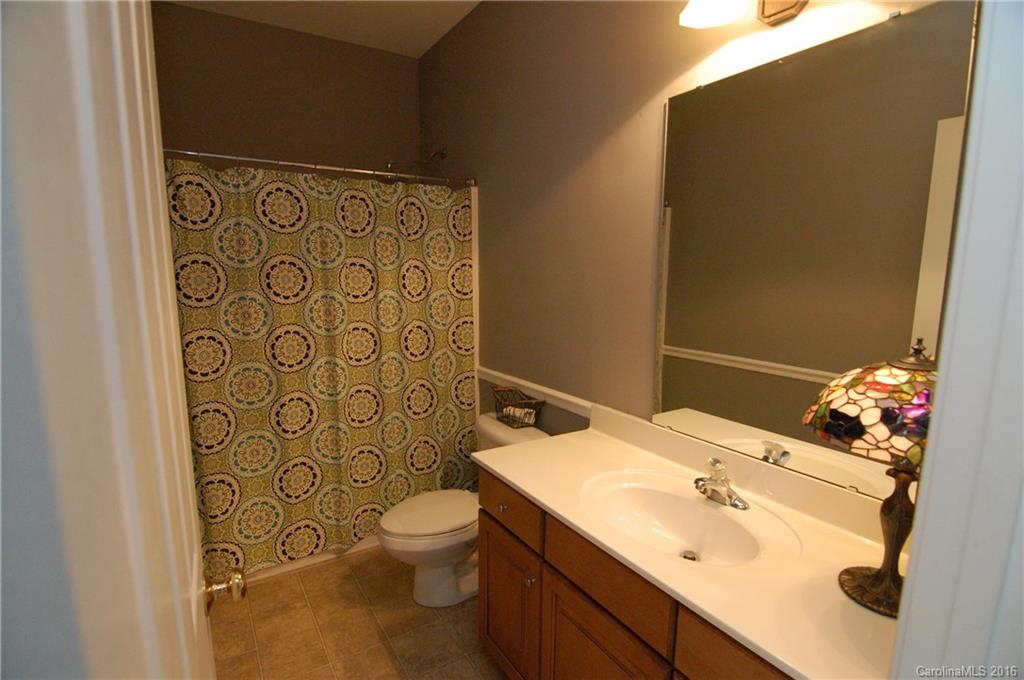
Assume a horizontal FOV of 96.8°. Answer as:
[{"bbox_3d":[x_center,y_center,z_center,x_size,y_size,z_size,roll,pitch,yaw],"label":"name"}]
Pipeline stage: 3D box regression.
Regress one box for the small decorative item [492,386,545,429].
[{"bbox_3d":[0.004,0.335,2.229,0.170,0.140,0.220,-5,9,-34],"label":"small decorative item"}]

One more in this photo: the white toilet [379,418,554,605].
[{"bbox_3d":[-0.225,0.781,2.116,0.745,0.690,0.420,-5,9,-34],"label":"white toilet"}]

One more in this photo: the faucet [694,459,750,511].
[{"bbox_3d":[0.570,0.401,1.300,0.165,0.128,0.160,-5,9,-34],"label":"faucet"}]

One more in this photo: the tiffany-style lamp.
[{"bbox_3d":[0.765,0.259,0.892,0.325,0.520,0.325,-5,9,-34],"label":"tiffany-style lamp"}]

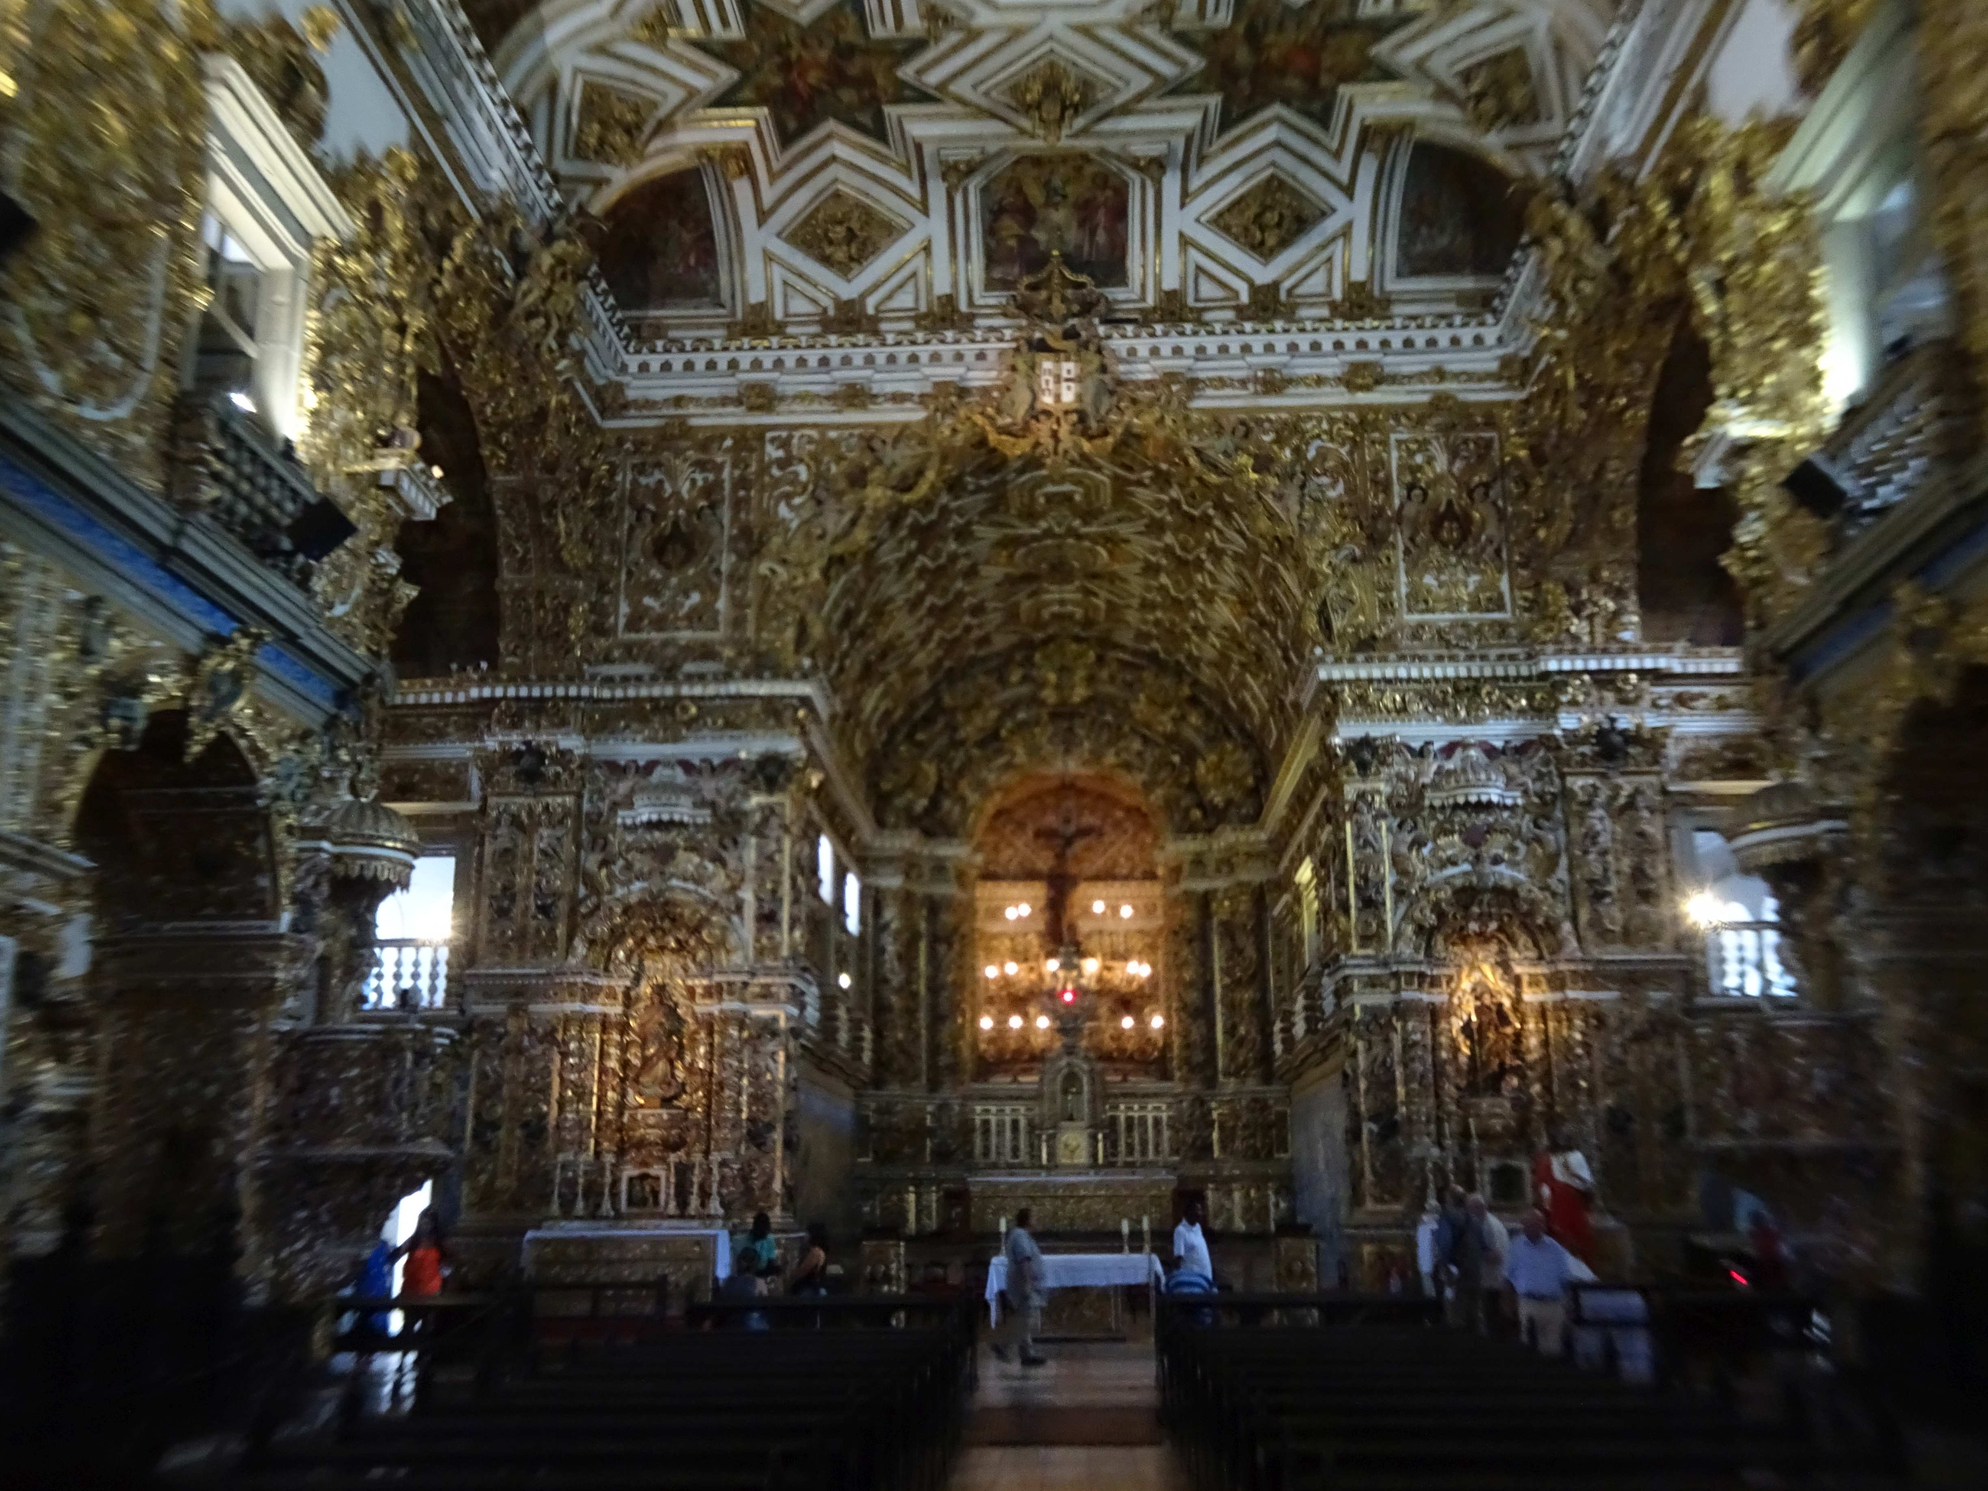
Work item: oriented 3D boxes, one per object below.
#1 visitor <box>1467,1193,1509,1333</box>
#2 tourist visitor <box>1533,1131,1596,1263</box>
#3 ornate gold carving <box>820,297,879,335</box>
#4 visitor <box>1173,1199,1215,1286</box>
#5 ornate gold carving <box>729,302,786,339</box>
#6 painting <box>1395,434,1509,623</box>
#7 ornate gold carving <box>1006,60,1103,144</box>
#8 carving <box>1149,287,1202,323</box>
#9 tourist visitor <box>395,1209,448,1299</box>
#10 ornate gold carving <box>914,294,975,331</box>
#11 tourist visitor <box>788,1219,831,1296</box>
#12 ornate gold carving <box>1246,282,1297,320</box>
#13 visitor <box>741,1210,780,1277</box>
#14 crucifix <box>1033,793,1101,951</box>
[{"bbox_3d":[5.054,5.502,16.483,0.380,1.766,0.480,10,-19,-33],"label":"visitor"},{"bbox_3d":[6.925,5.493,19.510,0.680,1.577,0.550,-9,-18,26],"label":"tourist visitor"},{"bbox_3d":[-2.397,-7.128,26.689,0.930,0.570,0.250,-1,-16,3],"label":"ornate gold carving"},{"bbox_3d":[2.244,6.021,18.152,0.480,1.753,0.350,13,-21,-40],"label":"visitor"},{"bbox_3d":[-3.941,-7.083,26.760,0.910,0.600,0.250,-1,-16,3],"label":"ornate gold carving"},{"bbox_3d":[7.224,-3.526,25.440,1.740,3.060,0.150,-1,-16,3],"label":"painting"},{"bbox_3d":[0.865,-9.337,23.268,1.330,0.750,1.150,-1,-16,3],"label":"ornate gold carving"},{"bbox_3d":[2.844,-6.892,25.167,0.820,0.603,0.250,-1,-16,3],"label":"carving"},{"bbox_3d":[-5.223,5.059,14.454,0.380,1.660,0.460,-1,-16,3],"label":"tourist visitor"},{"bbox_3d":[-0.836,-7.174,26.618,0.950,0.600,0.250,-1,-16,3],"label":"ornate gold carving"},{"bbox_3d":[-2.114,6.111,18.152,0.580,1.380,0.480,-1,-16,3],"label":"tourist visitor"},{"bbox_3d":[4.544,-7.282,26.359,0.780,0.590,0.250,-1,-16,3],"label":"ornate gold carving"},{"bbox_3d":[-2.726,6.303,18.757,0.360,1.651,0.440,-8,-18,23],"label":"visitor"},{"bbox_3d":[1.366,2.348,30.092,1.280,3.015,0.500,-1,-16,3],"label":"crucifix"}]

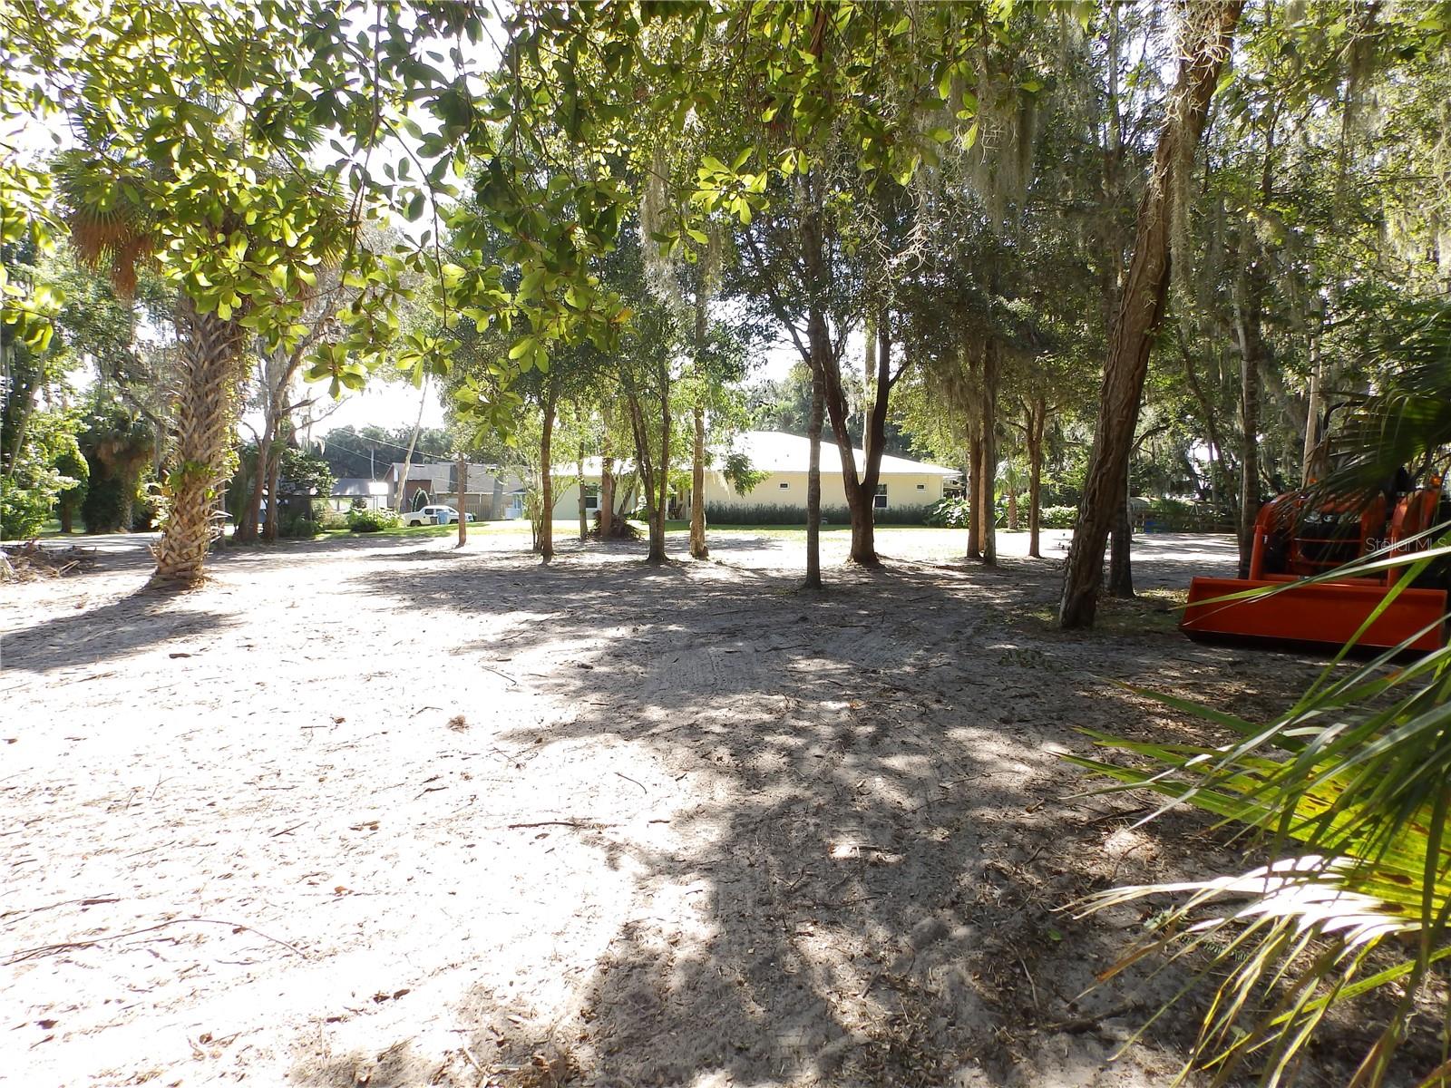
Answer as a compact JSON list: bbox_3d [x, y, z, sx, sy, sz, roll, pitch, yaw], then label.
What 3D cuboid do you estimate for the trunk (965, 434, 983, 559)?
[{"bbox_3d":[5.656,-1.094,20.897,0.322,2.912,0.306,0,3,0],"label":"trunk"}]

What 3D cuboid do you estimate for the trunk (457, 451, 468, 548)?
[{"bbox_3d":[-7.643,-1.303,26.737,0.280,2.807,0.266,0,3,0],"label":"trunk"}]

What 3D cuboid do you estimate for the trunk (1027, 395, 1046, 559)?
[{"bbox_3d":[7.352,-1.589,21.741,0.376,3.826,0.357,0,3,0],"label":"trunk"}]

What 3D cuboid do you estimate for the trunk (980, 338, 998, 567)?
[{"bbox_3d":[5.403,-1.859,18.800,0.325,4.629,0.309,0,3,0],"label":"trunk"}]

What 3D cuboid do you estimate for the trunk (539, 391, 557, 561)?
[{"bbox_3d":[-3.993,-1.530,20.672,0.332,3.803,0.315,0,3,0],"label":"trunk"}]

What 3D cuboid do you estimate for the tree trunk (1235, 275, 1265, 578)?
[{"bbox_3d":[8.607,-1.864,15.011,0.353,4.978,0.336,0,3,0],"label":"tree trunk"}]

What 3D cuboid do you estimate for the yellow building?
[{"bbox_3d":[0.900,-4.171,58.372,24.000,5.800,15.000,0,3,0],"label":"yellow building"}]

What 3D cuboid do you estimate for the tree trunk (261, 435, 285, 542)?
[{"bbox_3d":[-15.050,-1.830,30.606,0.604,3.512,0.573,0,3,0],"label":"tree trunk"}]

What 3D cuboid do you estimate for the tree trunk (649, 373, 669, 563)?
[{"bbox_3d":[-1.464,-1.623,20.268,0.375,4.026,0.357,0,3,0],"label":"tree trunk"}]

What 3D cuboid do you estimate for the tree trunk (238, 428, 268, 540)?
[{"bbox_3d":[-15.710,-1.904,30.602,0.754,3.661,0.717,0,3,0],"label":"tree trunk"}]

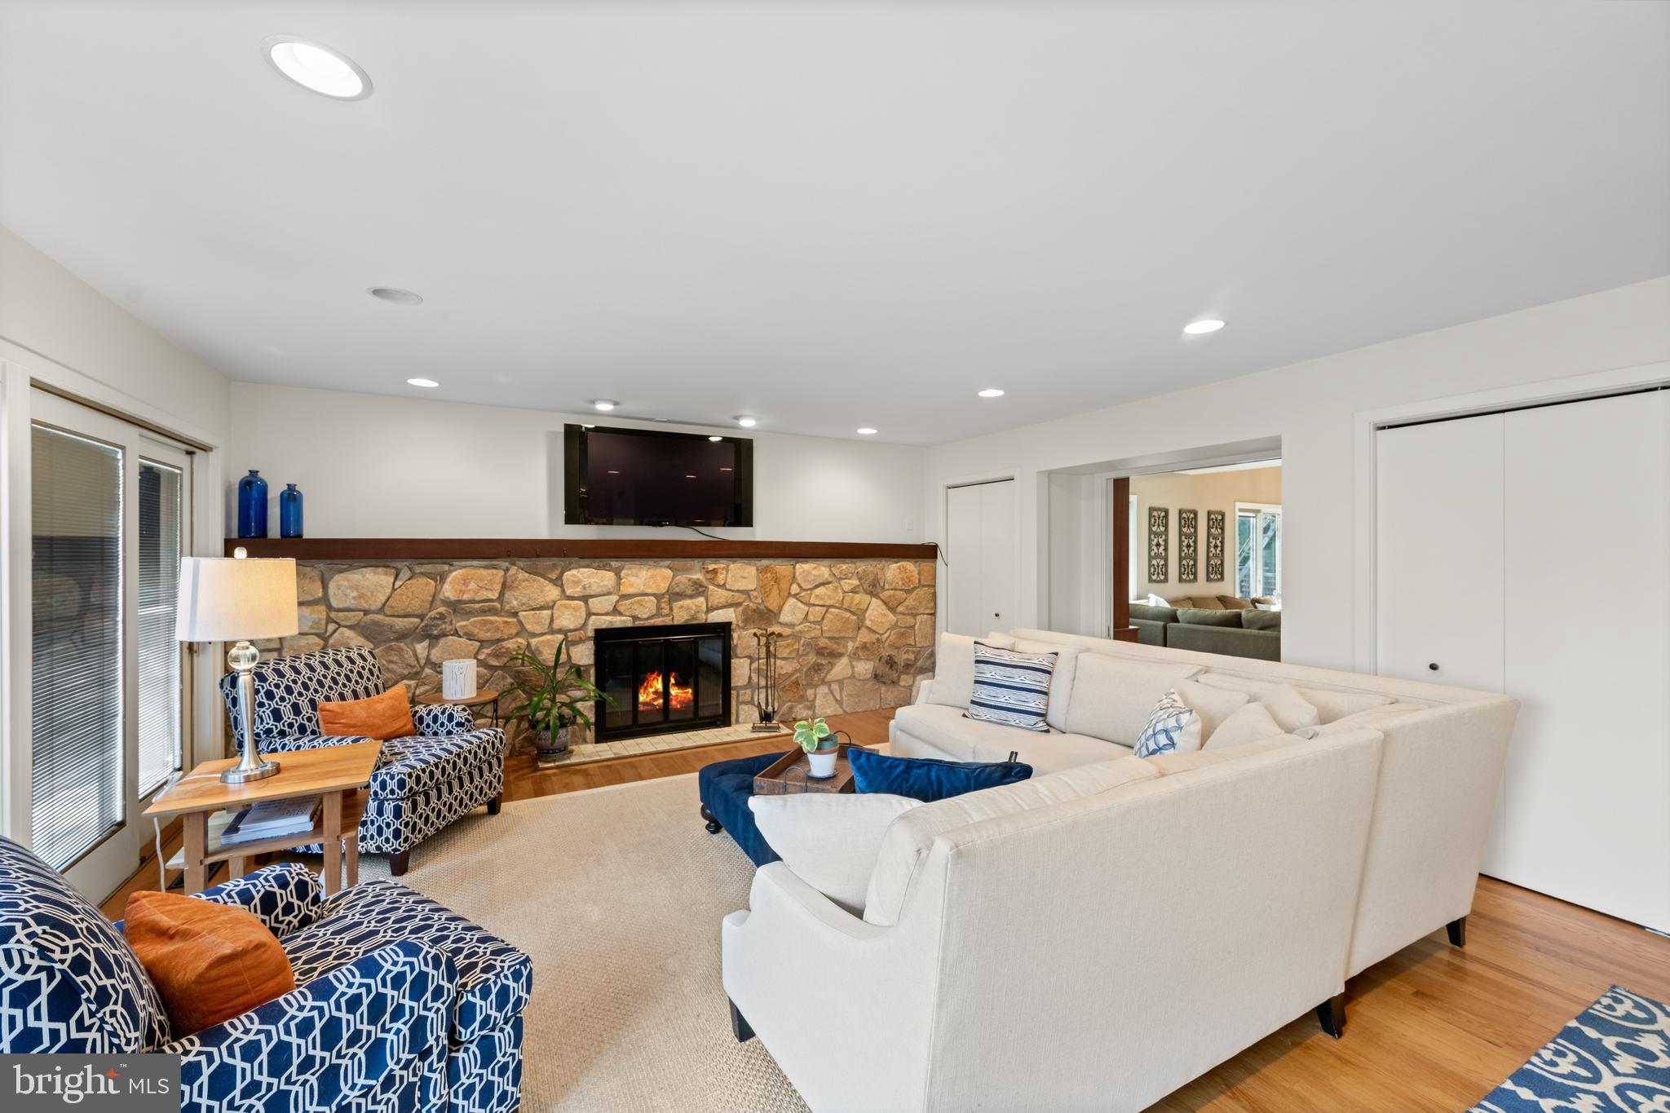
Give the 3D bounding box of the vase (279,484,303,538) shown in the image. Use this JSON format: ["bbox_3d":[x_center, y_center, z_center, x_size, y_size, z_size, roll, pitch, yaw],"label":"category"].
[{"bbox_3d":[-3.279,-0.266,3.932,0.105,0.334,0.105,0,0,-28],"label":"vase"}]

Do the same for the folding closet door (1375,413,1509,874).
[{"bbox_3d":[2.764,0.387,2.973,0.040,2.000,0.460,0,0,-28],"label":"folding closet door"}]

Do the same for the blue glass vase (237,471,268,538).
[{"bbox_3d":[-3.442,-0.304,3.845,0.126,0.410,0.126,0,0,-28],"label":"blue glass vase"}]

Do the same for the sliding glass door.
[{"bbox_3d":[-3.132,0.400,2.883,0.090,1.990,1.520,0,0,-28],"label":"sliding glass door"}]

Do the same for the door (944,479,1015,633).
[{"bbox_3d":[1.269,0.389,5.700,0.040,2.000,0.860,0,0,-28],"label":"door"}]

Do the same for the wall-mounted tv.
[{"bbox_3d":[-1.294,-0.589,4.955,1.420,0.722,0.100,0,0,-28],"label":"wall-mounted tv"}]

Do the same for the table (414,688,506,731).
[{"bbox_3d":[-2.275,1.125,3.928,0.455,0.545,0.455,0,0,-28],"label":"table"}]

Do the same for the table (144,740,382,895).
[{"bbox_3d":[-1.973,1.085,2.320,0.555,0.630,0.570,0,0,-28],"label":"table"}]

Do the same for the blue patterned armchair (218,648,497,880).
[{"bbox_3d":[-2.282,0.954,3.220,0.880,0.890,0.750,0,0,5],"label":"blue patterned armchair"}]

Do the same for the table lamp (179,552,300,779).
[{"bbox_3d":[-2.087,0.373,2.297,0.325,0.793,0.325,0,0,-28],"label":"table lamp"}]

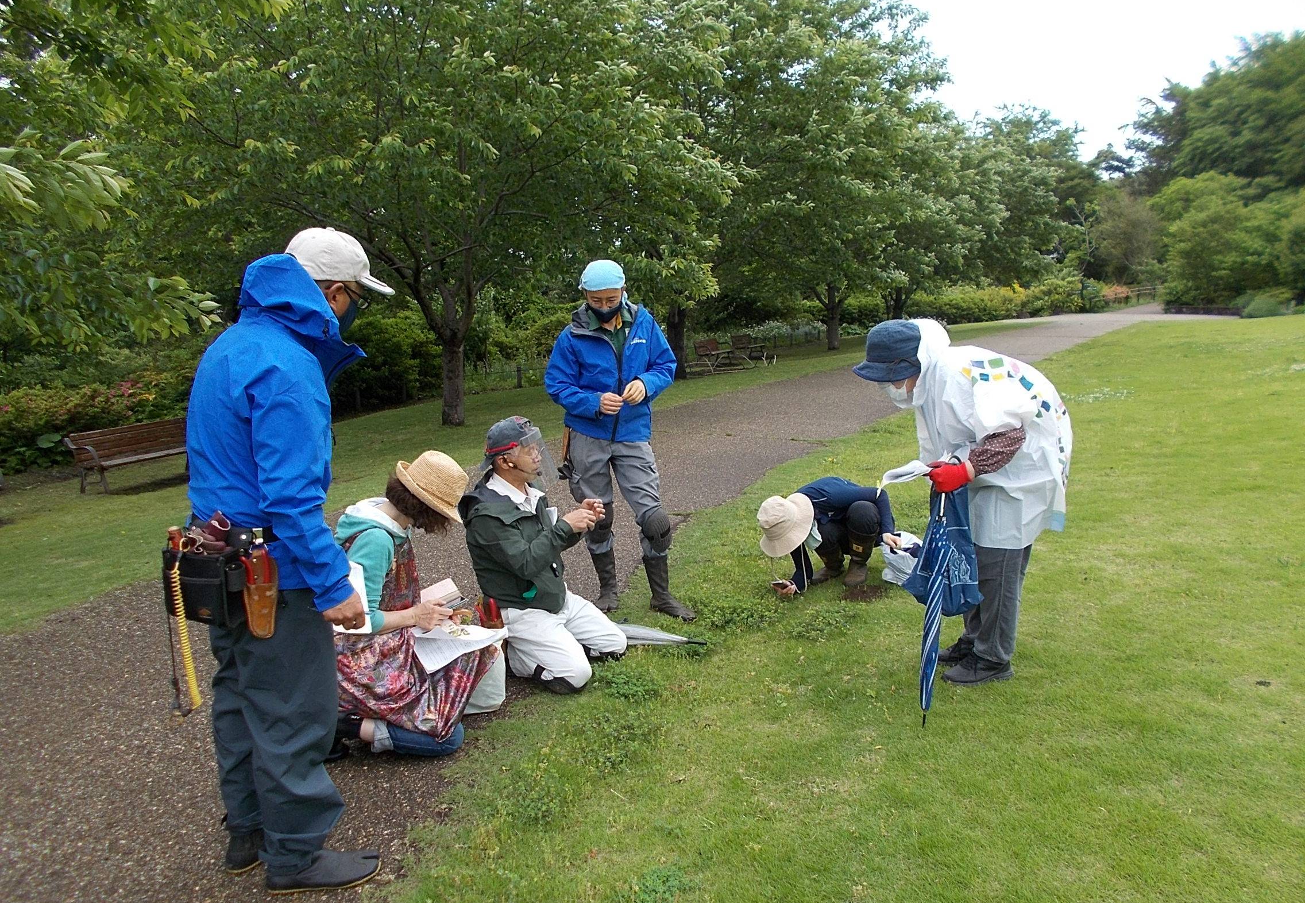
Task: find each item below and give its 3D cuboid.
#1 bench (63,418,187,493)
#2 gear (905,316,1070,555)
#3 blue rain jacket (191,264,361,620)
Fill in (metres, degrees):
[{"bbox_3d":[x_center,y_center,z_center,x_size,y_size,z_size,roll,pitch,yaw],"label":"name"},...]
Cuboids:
[{"bbox_3d":[-7.028,0.063,13.500,0.600,0.780,1.800,4,10,29],"label":"bench"},{"bbox_3d":[1.213,-0.061,3.550,0.550,0.800,0.500,-1,9,-3],"label":"gear"},{"bbox_3d":[-0.954,-0.058,2.481,0.440,0.870,0.540,-5,10,-31],"label":"blue rain jacket"}]

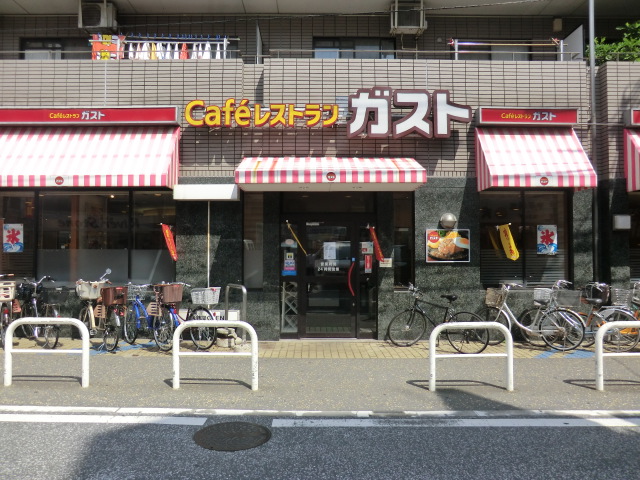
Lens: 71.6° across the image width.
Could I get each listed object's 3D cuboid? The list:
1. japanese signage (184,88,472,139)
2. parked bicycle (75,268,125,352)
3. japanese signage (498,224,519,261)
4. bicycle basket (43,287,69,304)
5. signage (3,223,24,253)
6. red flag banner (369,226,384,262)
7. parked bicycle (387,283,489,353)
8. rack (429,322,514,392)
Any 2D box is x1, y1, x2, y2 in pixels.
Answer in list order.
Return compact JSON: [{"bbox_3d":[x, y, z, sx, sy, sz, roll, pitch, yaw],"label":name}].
[{"bbox_3d":[0.149,-2.194,7.795,4.962,0.879,0.220,0,-1,0],"label":"japanese signage"},{"bbox_3d":[-3.680,1.146,7.373,1.750,1.250,0.580,-1,-1,45],"label":"parked bicycle"},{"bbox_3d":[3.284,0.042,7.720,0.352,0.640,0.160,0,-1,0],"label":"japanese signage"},{"bbox_3d":[-4.365,0.919,7.380,0.290,0.270,0.370,-1,-2,41],"label":"bicycle basket"},{"bbox_3d":[-5.519,-0.025,8.001,0.369,0.508,0.020,0,-1,0],"label":"signage"},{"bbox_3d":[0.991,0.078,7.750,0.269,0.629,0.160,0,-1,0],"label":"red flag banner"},{"bbox_3d":[1.930,1.280,7.300,1.680,1.070,0.560,-1,-1,28],"label":"parked bicycle"},{"bbox_3d":[1.804,1.394,5.280,1.000,0.825,0.078,0,-1,0],"label":"rack"}]

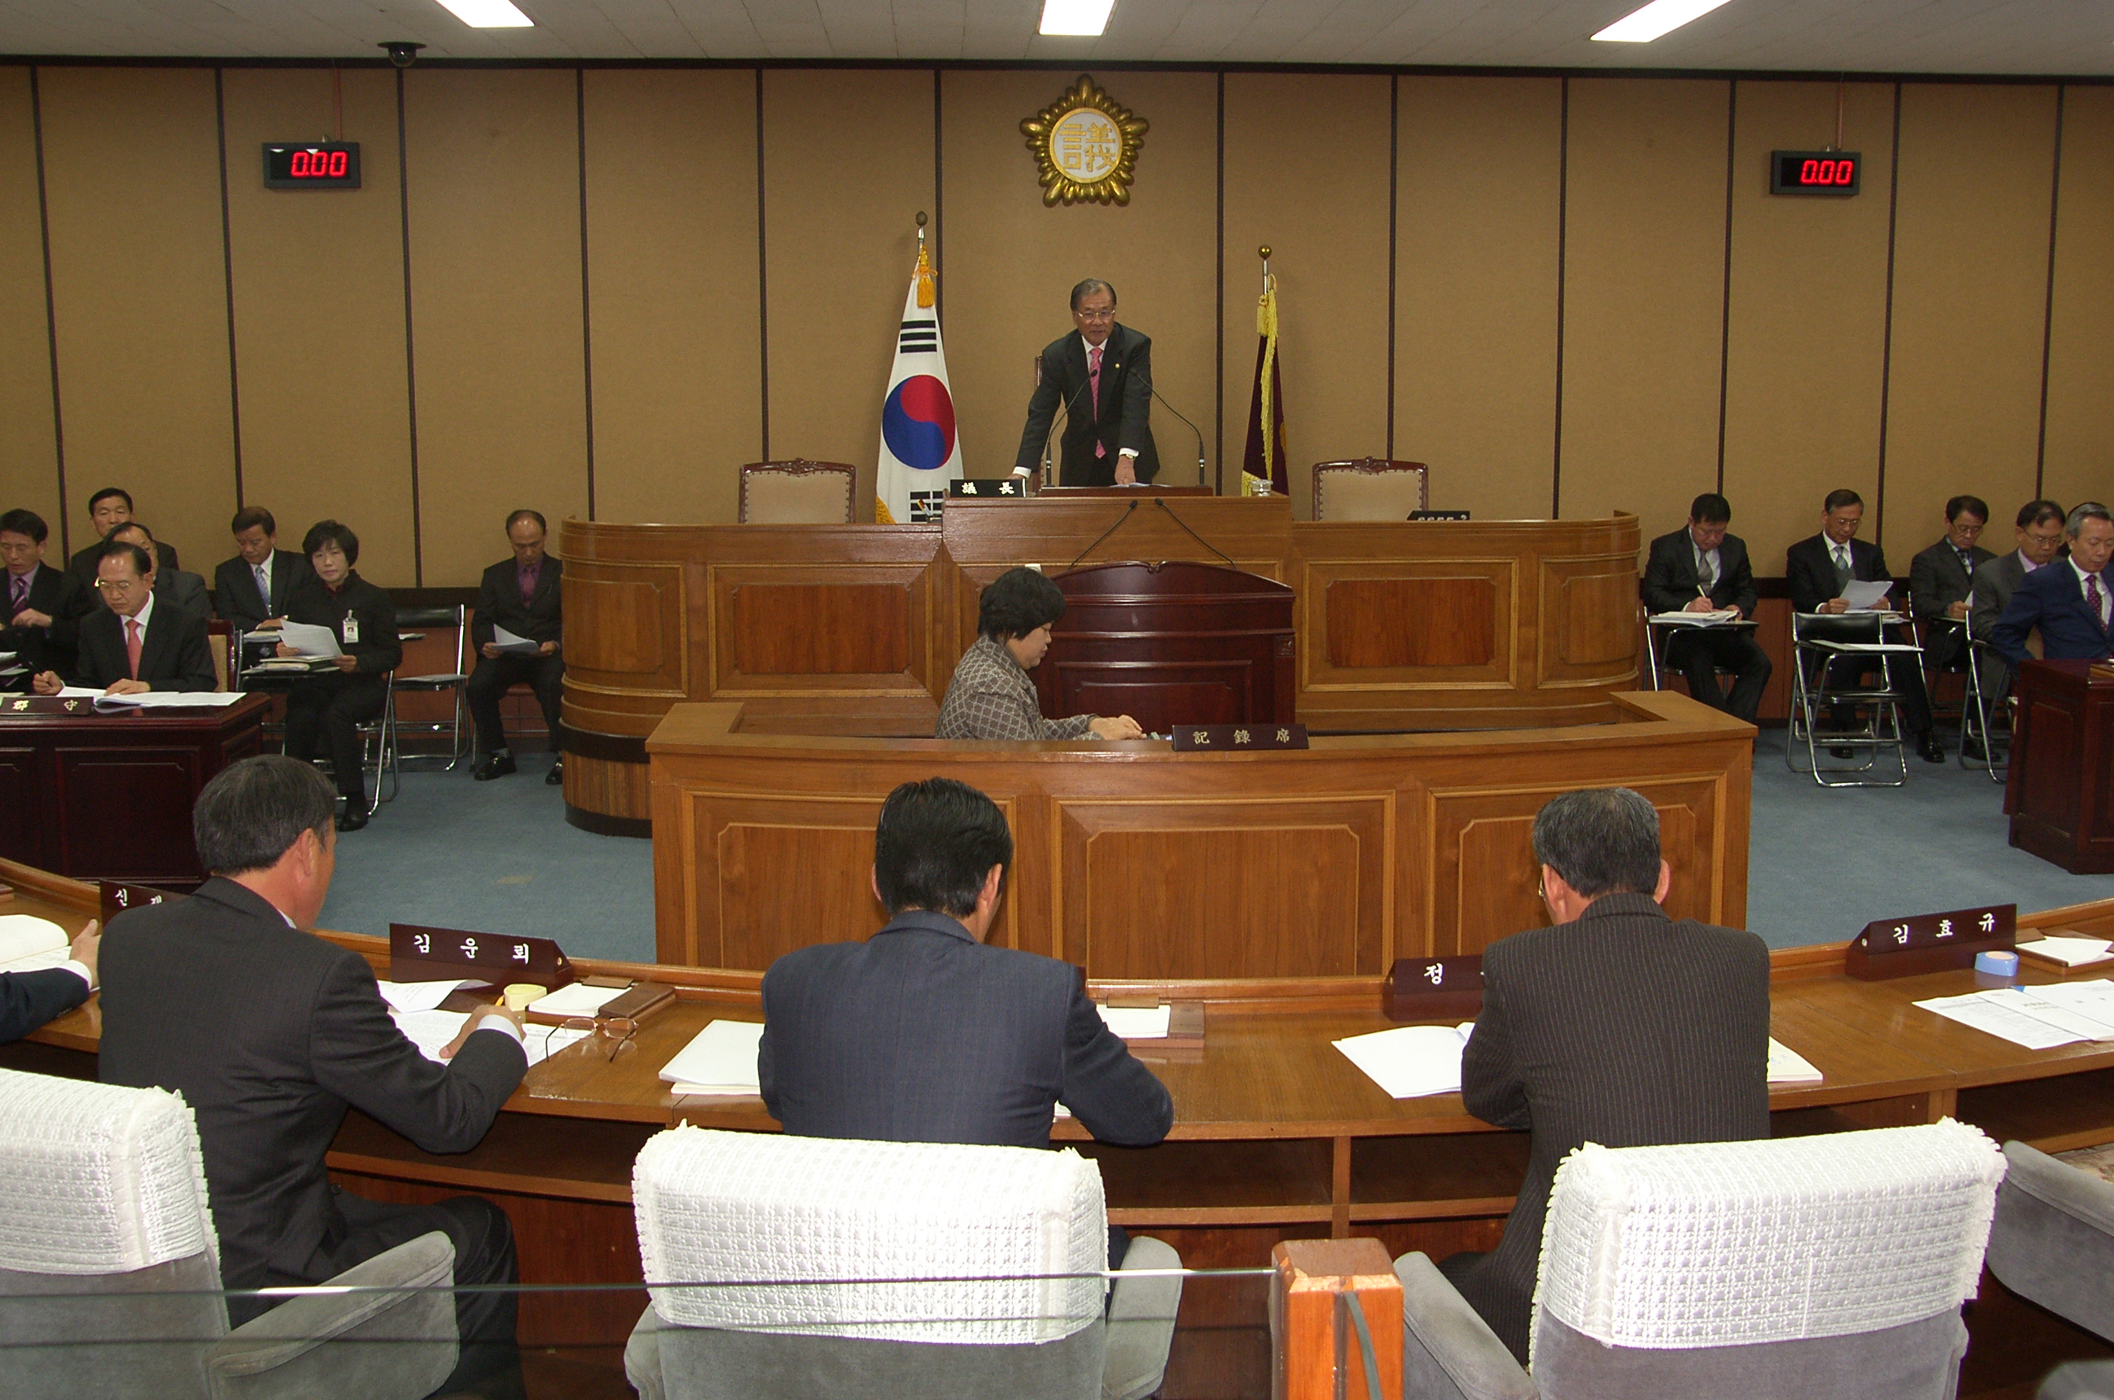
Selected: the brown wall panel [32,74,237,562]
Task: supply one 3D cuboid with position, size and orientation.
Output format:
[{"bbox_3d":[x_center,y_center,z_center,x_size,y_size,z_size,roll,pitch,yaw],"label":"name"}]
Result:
[{"bbox_3d":[-4.621,-1.849,10.785,0.876,2.606,0.050,-1,8,-4],"label":"brown wall panel"}]

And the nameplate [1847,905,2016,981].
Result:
[{"bbox_3d":[1.557,0.426,3.794,0.326,0.107,0.055,-3,8,-20],"label":"nameplate"}]

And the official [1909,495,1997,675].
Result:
[{"bbox_3d":[4.565,-0.412,10.850,0.540,1.260,0.760,-1,8,-5],"label":"official"}]

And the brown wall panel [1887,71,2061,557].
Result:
[{"bbox_3d":[4.624,-1.859,10.842,0.829,2.475,0.050,-1,8,-3],"label":"brown wall panel"}]

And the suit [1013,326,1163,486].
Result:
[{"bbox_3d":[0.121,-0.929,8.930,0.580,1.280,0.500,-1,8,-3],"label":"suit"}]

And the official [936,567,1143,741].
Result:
[{"bbox_3d":[-0.049,0.215,6.298,0.680,1.200,0.480,-1,8,-6],"label":"official"}]

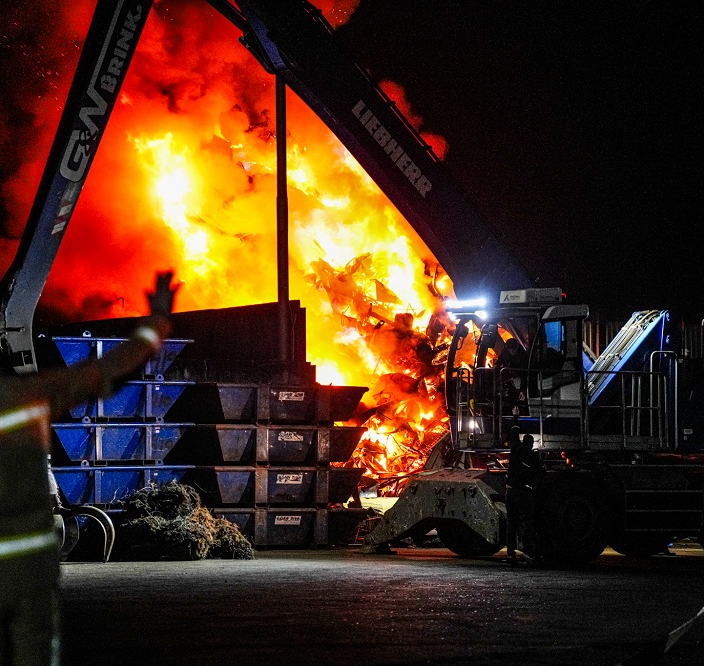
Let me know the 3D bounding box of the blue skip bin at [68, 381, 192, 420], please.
[{"bbox_3d":[-3.959,1.111,50.834,2.640,0.665,1.380,1,-2,-37],"label":"blue skip bin"}]

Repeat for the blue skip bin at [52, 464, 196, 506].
[{"bbox_3d":[-3.967,2.433,50.834,2.640,0.665,1.380,1,-2,-37],"label":"blue skip bin"}]

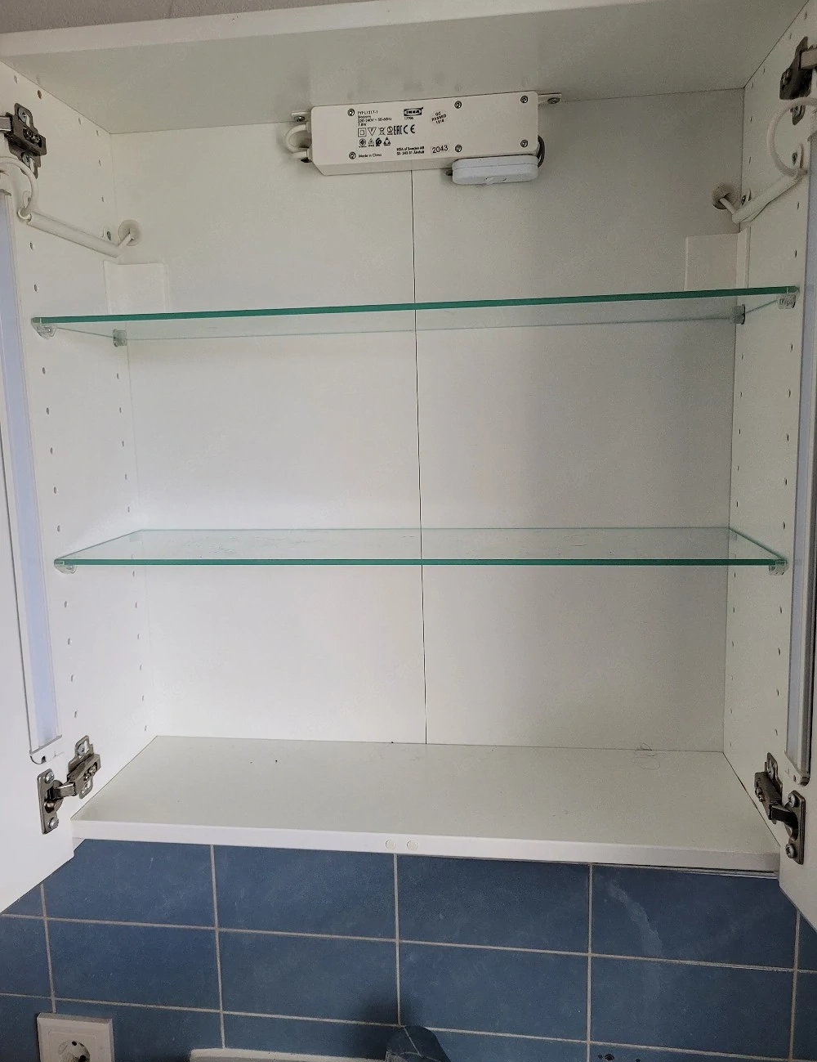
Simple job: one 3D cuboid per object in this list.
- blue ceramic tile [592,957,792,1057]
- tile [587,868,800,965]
[{"bbox_3d":[0.289,0.487,0.843,0.199,0.099,0.009,0,9,8],"label":"blue ceramic tile"},{"bbox_3d":[0.287,0.388,0.828,0.199,0.099,0.009,0,9,8],"label":"tile"}]

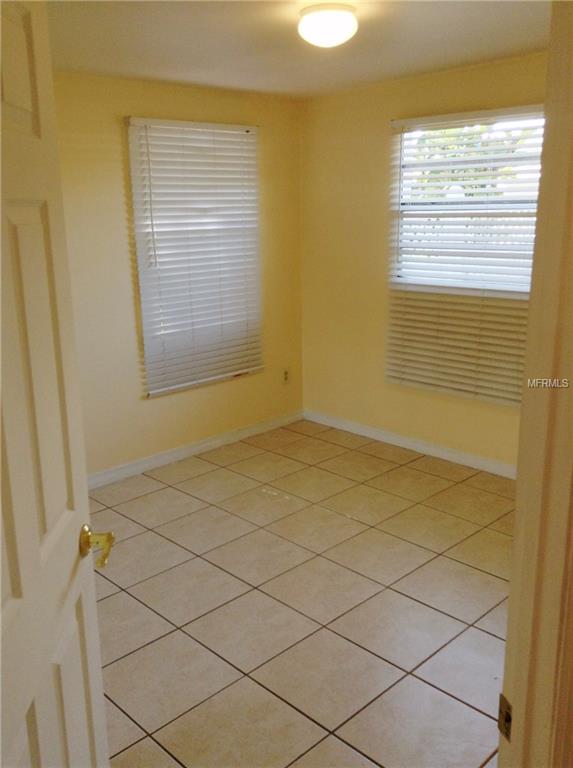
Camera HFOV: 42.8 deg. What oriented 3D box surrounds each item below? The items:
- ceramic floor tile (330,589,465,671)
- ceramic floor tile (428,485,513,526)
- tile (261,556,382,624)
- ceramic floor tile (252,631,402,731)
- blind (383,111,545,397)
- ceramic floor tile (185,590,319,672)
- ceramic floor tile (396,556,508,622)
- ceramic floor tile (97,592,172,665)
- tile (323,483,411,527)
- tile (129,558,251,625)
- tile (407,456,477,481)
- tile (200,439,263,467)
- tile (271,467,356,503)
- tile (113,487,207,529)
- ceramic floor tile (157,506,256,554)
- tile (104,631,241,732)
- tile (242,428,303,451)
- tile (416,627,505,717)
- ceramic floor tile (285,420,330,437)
[{"bbox_3d":[0.449,0.983,2.951,0.407,0.010,0.407,-15,21,-42],"label":"ceramic floor tile"},{"bbox_3d":[1.023,0.659,4.004,0.402,0.010,0.402,-15,21,-42],"label":"ceramic floor tile"},{"bbox_3d":[0.157,0.910,3.241,0.407,0.010,0.407,-15,21,-42],"label":"tile"},{"bbox_3d":[0.149,1.044,2.624,0.402,0.010,0.402,-15,21,-42],"label":"ceramic floor tile"},{"bbox_3d":[1.012,-0.710,4.230,0.060,1.604,1.013,-15,21,-42],"label":"blind"},{"bbox_3d":[-0.140,0.992,2.961,0.407,0.010,0.407,-15,21,-42],"label":"ceramic floor tile"},{"bbox_3d":[0.729,0.890,3.182,0.403,0.010,0.403,-15,21,-42],"label":"ceramic floor tile"},{"bbox_3d":[-0.727,1.001,2.971,0.407,0.010,0.407,-15,21,-42],"label":"ceramic floor tile"},{"bbox_3d":[0.449,0.667,4.019,0.403,0.010,0.403,-15,21,-42],"label":"tile"},{"bbox_3d":[-0.428,0.919,3.251,0.407,0.010,0.407,-15,21,-42],"label":"tile"},{"bbox_3d":[0.965,0.525,4.504,0.220,0.010,0.403,-15,21,-42],"label":"tile"},{"bbox_3d":[-0.373,0.462,4.819,0.402,0.010,0.300,-15,21,-42],"label":"tile"},{"bbox_3d":[0.162,0.595,4.292,0.402,0.010,0.402,-15,21,-42],"label":"tile"},{"bbox_3d":[-0.703,0.681,4.024,0.402,0.010,0.402,-15,21,-42],"label":"tile"},{"bbox_3d":[-0.417,0.755,3.753,0.403,0.010,0.403,-15,21,-42],"label":"ceramic floor tile"},{"bbox_3d":[-0.439,1.075,2.679,0.407,0.010,0.407,-15,21,-42],"label":"tile"},{"bbox_3d":[-0.083,0.384,5.093,0.402,0.010,0.300,-15,21,-42],"label":"tile"},{"bbox_3d":[0.741,1.055,2.663,0.407,0.010,0.407,-15,21,-42],"label":"tile"},{"bbox_3d":[0.149,0.321,5.313,0.239,0.010,0.300,-15,21,-42],"label":"ceramic floor tile"}]

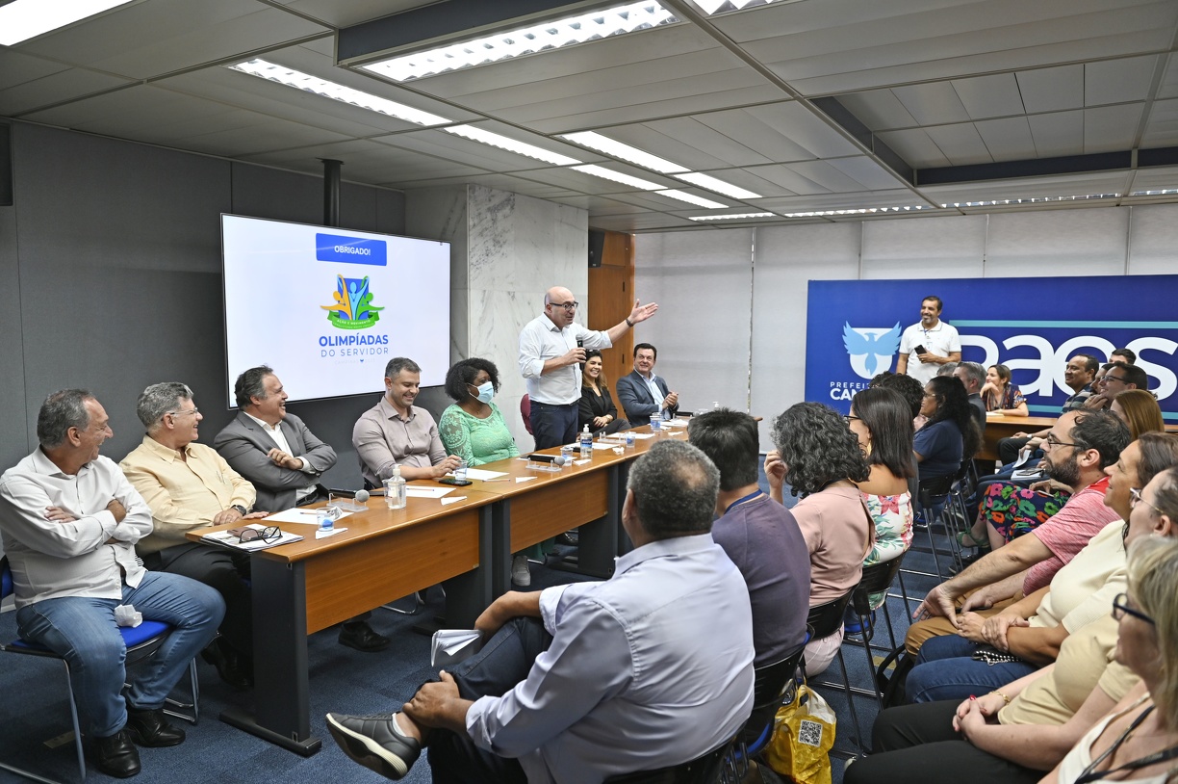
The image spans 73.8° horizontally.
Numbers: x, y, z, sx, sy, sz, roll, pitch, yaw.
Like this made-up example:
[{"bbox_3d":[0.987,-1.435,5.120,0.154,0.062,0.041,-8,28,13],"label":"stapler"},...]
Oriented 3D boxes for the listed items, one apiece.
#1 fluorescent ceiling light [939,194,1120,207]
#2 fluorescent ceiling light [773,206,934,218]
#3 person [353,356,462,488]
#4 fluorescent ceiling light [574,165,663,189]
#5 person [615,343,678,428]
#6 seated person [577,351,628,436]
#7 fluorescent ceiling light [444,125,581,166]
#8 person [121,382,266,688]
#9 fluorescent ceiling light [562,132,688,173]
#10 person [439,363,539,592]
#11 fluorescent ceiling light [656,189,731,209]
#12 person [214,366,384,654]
[{"bbox_3d":[3.579,-1.600,6.420,1.290,0.080,0.240,4,7,32],"label":"fluorescent ceiling light"},{"bbox_3d":[2.249,-1.520,6.556,1.180,0.060,0.190,4,7,32],"label":"fluorescent ceiling light"},{"bbox_3d":[-0.911,0.496,4.399,0.800,1.360,0.550,5,7,38],"label":"person"},{"bbox_3d":[0.243,-1.569,5.706,0.190,0.060,1.180,4,7,32],"label":"fluorescent ceiling light"},{"bbox_3d":[0.682,0.258,6.931,0.820,1.360,0.580,5,7,38],"label":"person"},{"bbox_3d":[0.174,0.327,6.434,0.850,1.310,0.500,6,8,42],"label":"seated person"},{"bbox_3d":[-0.408,-1.452,4.562,0.220,0.080,1.190,4,7,32],"label":"fluorescent ceiling light"},{"bbox_3d":[-1.671,0.601,3.348,0.780,1.280,0.550,5,7,37],"label":"person"},{"bbox_3d":[0.228,-1.313,4.285,0.190,0.060,1.180,4,7,32],"label":"fluorescent ceiling light"},{"bbox_3d":[-0.645,0.451,4.857,0.800,1.300,0.510,5,7,40],"label":"person"},{"bbox_3d":[0.883,-1.641,6.584,0.220,0.080,1.190,4,7,32],"label":"fluorescent ceiling light"},{"bbox_3d":[-1.402,0.541,3.777,0.820,1.320,0.600,4,7,32],"label":"person"}]

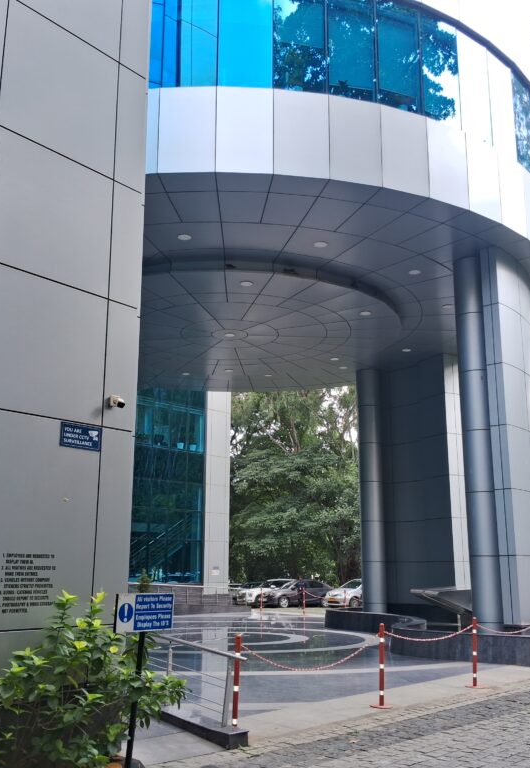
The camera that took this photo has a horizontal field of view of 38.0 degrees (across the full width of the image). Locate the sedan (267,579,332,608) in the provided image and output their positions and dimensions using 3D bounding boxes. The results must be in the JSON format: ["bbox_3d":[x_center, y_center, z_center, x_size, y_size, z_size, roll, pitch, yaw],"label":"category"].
[{"bbox_3d":[1.930,11.712,43.053,4.420,1.480,1.700,6,-15,-24],"label":"sedan"}]

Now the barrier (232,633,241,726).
[{"bbox_3d":[-0.268,2.887,7.342,0.280,0.945,0.280,0,-14,-2],"label":"barrier"}]

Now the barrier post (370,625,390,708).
[{"bbox_3d":[1.408,3.383,9.258,0.280,0.945,0.280,-2,-14,8],"label":"barrier post"}]

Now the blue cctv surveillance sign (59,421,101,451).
[{"bbox_3d":[-1.575,0.457,6.630,0.020,0.206,0.423,-11,-18,39],"label":"blue cctv surveillance sign"}]

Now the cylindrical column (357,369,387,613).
[{"bbox_3d":[3.308,3.364,23.991,0.670,7.744,0.670,-2,-14,8],"label":"cylindrical column"}]

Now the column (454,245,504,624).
[{"bbox_3d":[4.286,1.216,15.218,0.670,7.694,0.670,-4,-14,15],"label":"column"}]

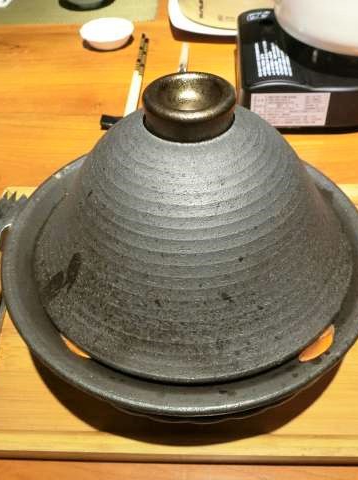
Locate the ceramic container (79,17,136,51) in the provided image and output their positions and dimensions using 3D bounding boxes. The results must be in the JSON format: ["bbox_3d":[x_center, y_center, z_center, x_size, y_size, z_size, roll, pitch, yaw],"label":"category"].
[{"bbox_3d":[-0.112,-0.321,0.732,0.085,0.023,0.085,0,48,2],"label":"ceramic container"}]

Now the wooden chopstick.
[{"bbox_3d":[-0.059,-0.239,0.657,0.017,0.010,0.265,0,46,2],"label":"wooden chopstick"}]

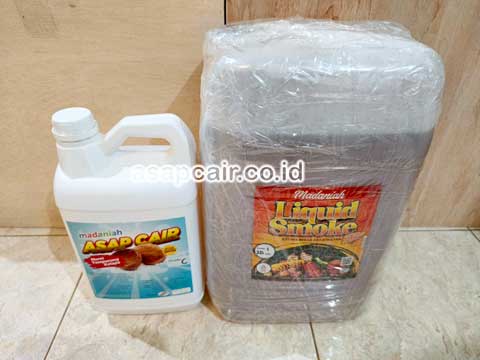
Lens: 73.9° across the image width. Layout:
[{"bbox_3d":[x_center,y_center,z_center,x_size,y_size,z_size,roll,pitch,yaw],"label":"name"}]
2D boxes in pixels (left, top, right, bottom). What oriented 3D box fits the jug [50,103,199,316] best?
[{"bbox_3d":[-0.154,0.054,0.488,0.175,0.331,0.120,-2,36,-4],"label":"jug"}]

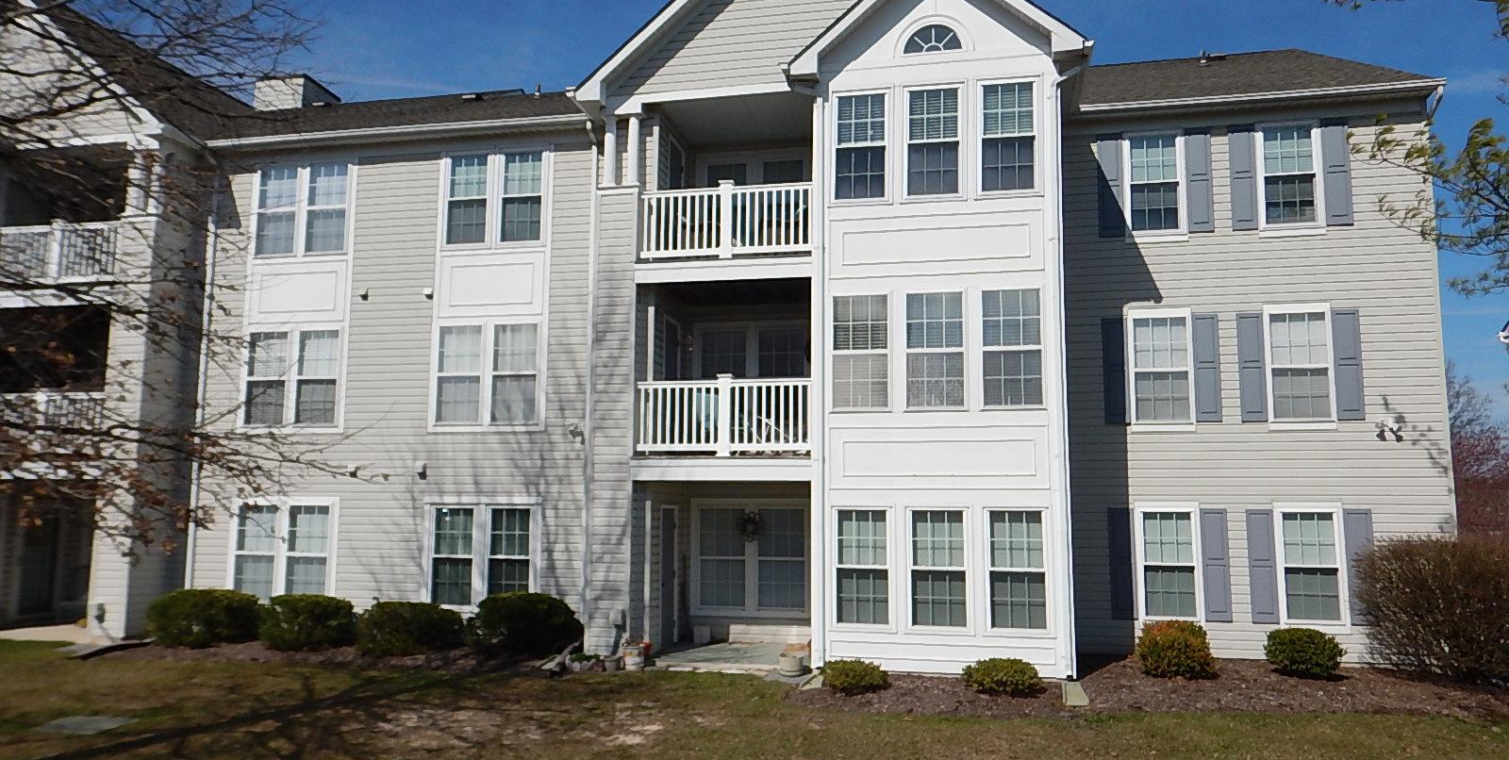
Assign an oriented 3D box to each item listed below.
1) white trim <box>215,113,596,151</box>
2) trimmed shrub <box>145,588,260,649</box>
[{"bbox_3d":[-5.927,-4.029,17.005,6.806,0.148,0.130,-1,-7,12],"label":"white trim"},{"bbox_3d":[-8.354,3.574,15.882,1.600,0.800,1.250,-1,-7,12],"label":"trimmed shrub"}]

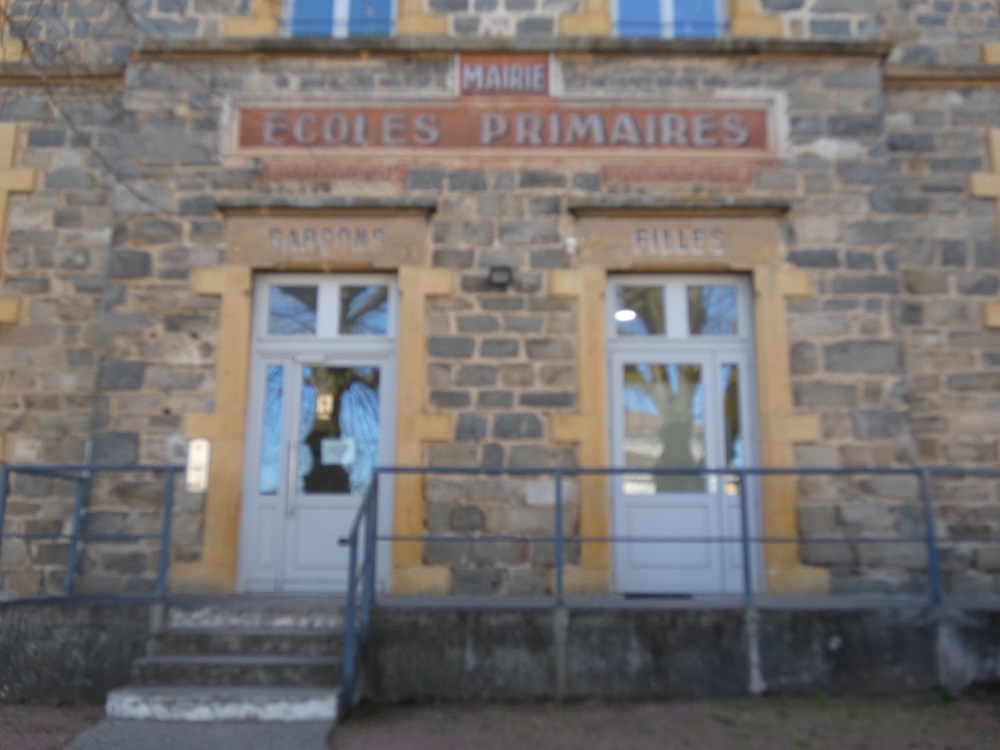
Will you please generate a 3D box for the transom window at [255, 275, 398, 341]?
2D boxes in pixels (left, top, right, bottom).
[{"bbox_3d":[-1.715,-0.658,8.556,1.356,0.627,0.080,0,-10,0],"label":"transom window"}]

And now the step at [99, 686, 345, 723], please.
[{"bbox_3d":[-1.757,2.123,5.624,1.455,0.149,0.347,0,-10,0],"label":"step"}]

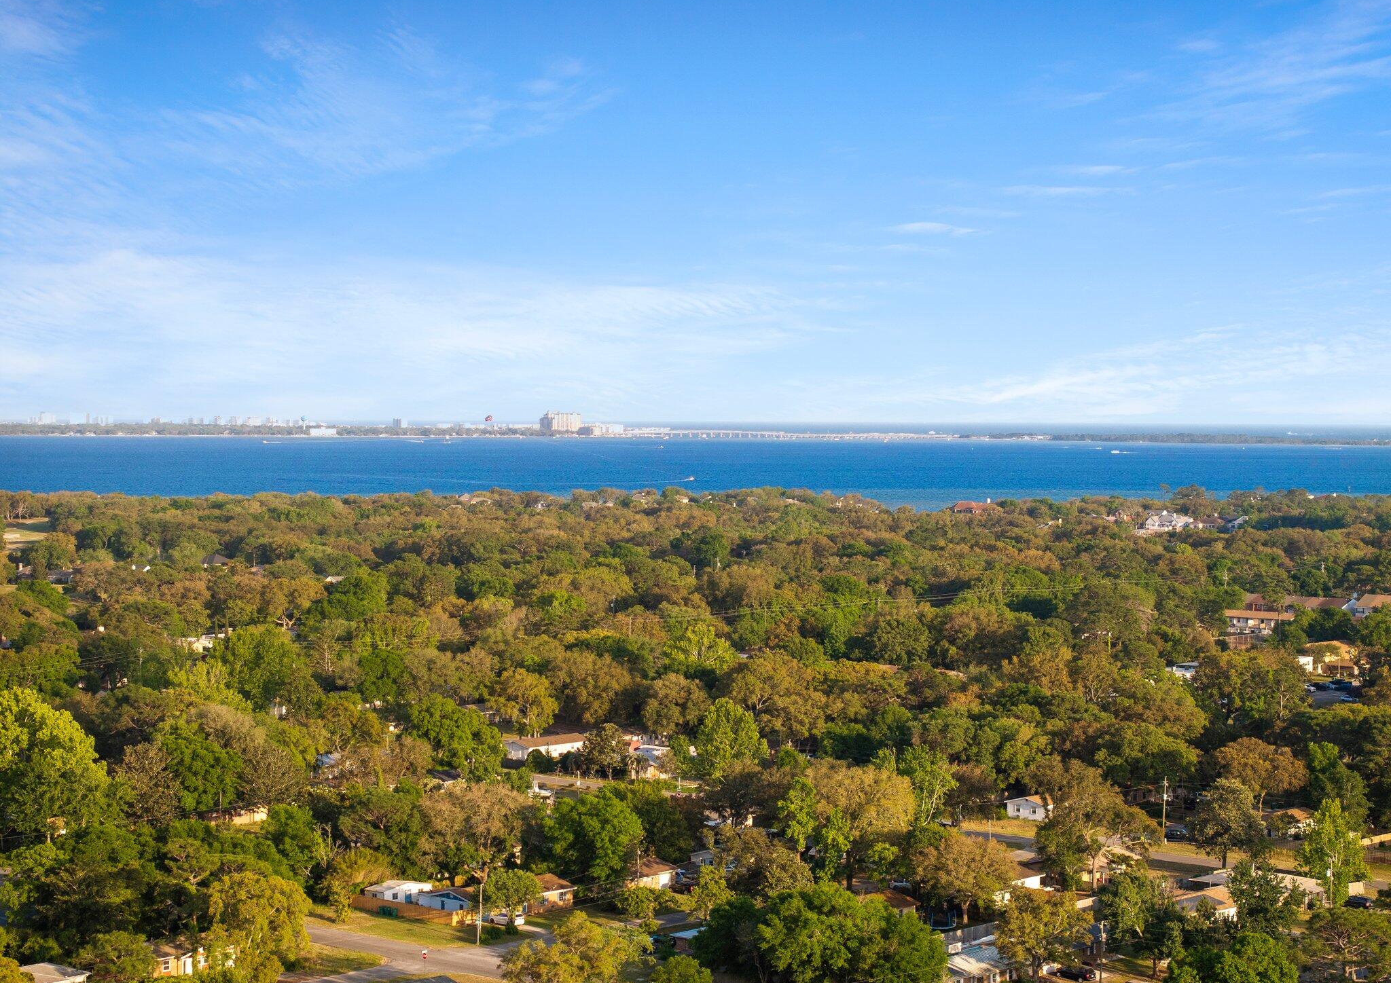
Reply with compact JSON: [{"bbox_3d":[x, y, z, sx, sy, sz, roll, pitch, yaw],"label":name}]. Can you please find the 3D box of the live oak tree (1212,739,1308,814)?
[{"bbox_3d":[91.500,46.130,454.900,15.240,12.870,15.240,0,2,0],"label":"live oak tree"}]

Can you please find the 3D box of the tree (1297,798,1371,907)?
[{"bbox_3d":[84.359,47.667,371.091,9.600,14.400,9.600,0,2,0],"label":"tree"}]

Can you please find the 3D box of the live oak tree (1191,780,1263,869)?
[{"bbox_3d":[75.530,47.460,400.490,10.790,13.280,10.790,0,2,0],"label":"live oak tree"}]

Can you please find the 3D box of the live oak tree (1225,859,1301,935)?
[{"bbox_3d":[70.720,50.680,351.250,9.050,9.680,9.050,0,2,0],"label":"live oak tree"}]

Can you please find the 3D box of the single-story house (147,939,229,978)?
[{"bbox_3d":[-60.290,53.680,330.640,13.500,4.000,8.600,-1,2,-44],"label":"single-story house"}]

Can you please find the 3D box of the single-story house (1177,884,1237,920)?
[{"bbox_3d":[62.096,53.032,358.295,8.200,4.200,13.000,2,2,40],"label":"single-story house"}]

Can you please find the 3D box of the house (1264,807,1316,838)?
[{"bbox_3d":[88.540,51.130,435.220,14.000,4.000,8.800,-1,2,-44],"label":"house"}]

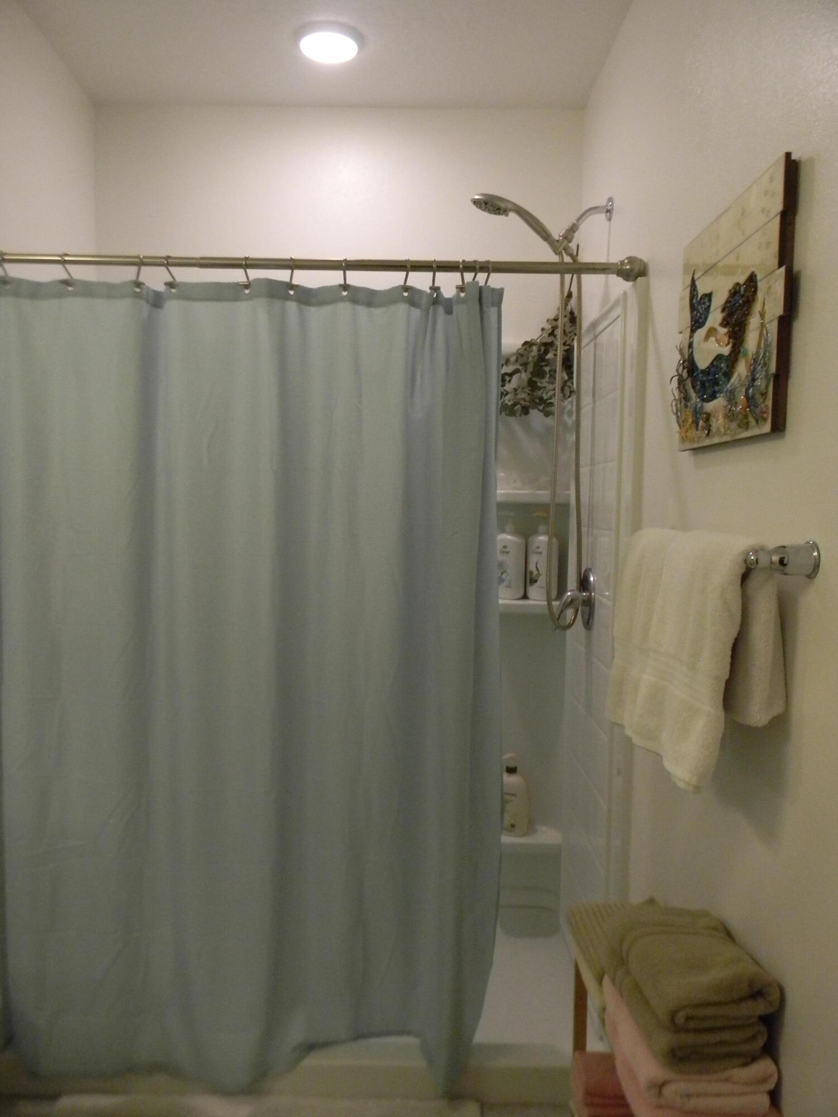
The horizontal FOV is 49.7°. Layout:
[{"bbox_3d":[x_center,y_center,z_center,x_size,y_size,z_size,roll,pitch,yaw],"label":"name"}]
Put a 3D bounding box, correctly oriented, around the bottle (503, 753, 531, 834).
[{"bbox_3d":[0.298,0.745,2.871,0.103,0.258,0.066,3,4,24],"label":"bottle"}]

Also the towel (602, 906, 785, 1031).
[{"bbox_3d":[0.391,0.582,1.309,0.175,0.078,0.235,1,4,-1],"label":"towel"}]

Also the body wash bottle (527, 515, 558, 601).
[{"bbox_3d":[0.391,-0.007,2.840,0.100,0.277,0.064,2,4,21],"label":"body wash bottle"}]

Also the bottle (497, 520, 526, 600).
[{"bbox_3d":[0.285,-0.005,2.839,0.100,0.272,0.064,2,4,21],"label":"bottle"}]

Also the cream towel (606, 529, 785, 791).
[{"bbox_3d":[0.425,0.138,1.482,0.105,0.360,0.555,1,4,-1],"label":"cream towel"}]

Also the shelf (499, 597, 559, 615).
[{"bbox_3d":[0.332,0.149,2.824,0.235,0.034,0.115,1,4,-1],"label":"shelf"}]

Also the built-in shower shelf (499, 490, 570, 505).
[{"bbox_3d":[0.338,-0.192,2.803,0.240,0.035,0.115,1,4,-1],"label":"built-in shower shelf"}]

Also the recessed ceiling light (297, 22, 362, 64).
[{"bbox_3d":[-0.236,-1.350,2.374,0.178,0.032,0.178,1,4,-1],"label":"recessed ceiling light"}]

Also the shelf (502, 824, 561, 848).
[{"bbox_3d":[0.329,0.890,2.870,0.225,0.034,0.115,1,4,-1],"label":"shelf"}]

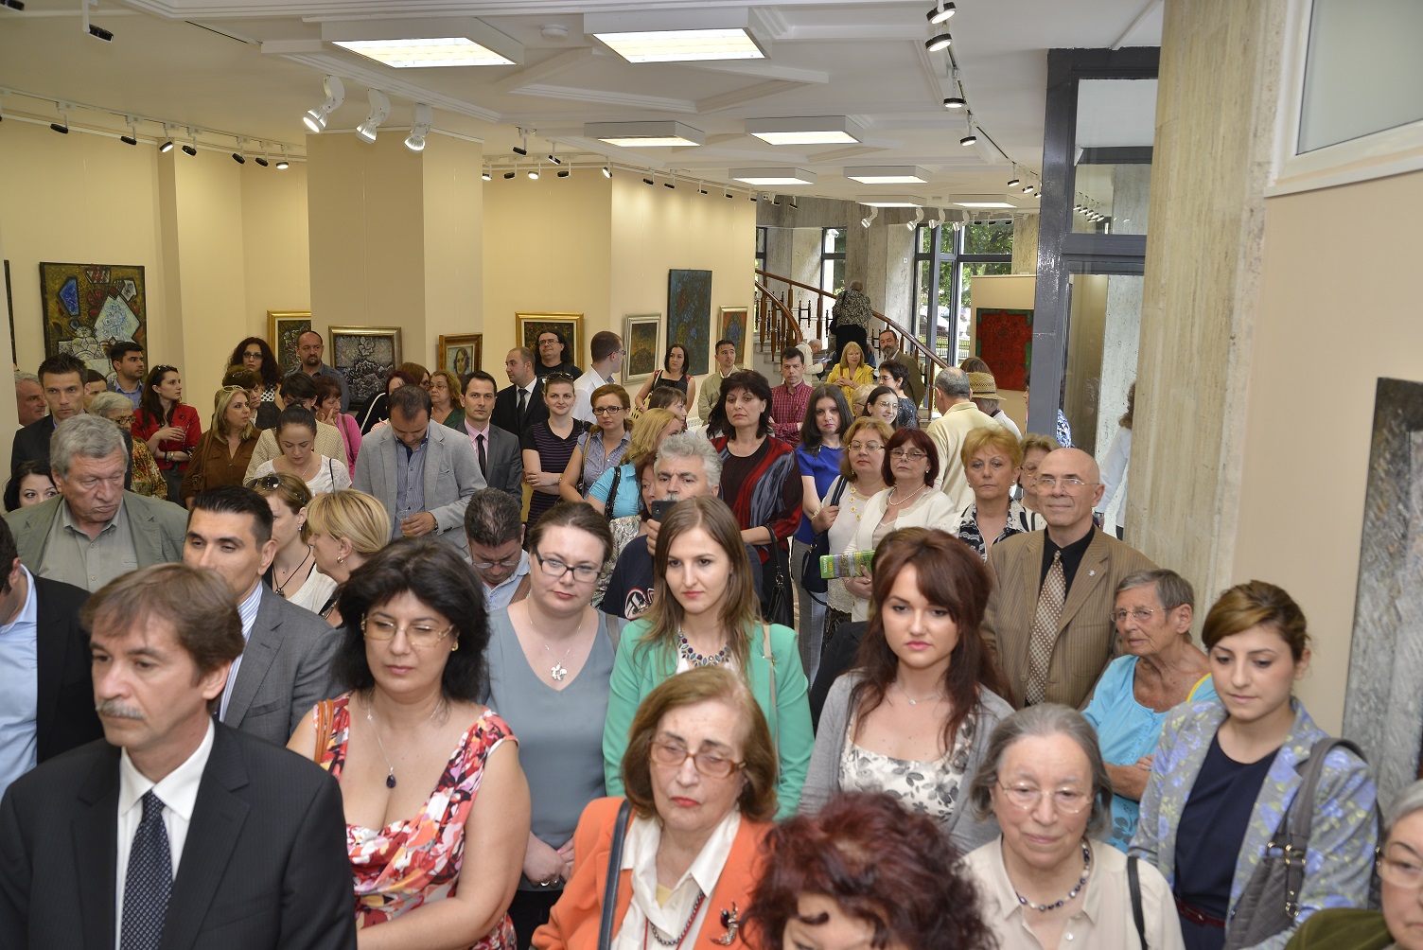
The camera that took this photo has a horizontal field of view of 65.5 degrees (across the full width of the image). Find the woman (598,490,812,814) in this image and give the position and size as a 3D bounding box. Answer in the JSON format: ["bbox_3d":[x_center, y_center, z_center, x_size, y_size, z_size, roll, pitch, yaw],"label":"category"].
[{"bbox_3d":[-0.025,0.871,2.375,0.460,1.676,0.310,2,9,4],"label":"woman"}]

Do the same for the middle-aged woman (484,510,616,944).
[{"bbox_3d":[-0.321,0.868,2.497,0.480,1.650,0.340,-1,10,-10],"label":"middle-aged woman"}]

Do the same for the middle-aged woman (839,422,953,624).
[{"bbox_3d":[0.744,0.591,4.428,0.500,1.564,0.380,9,12,40],"label":"middle-aged woman"}]

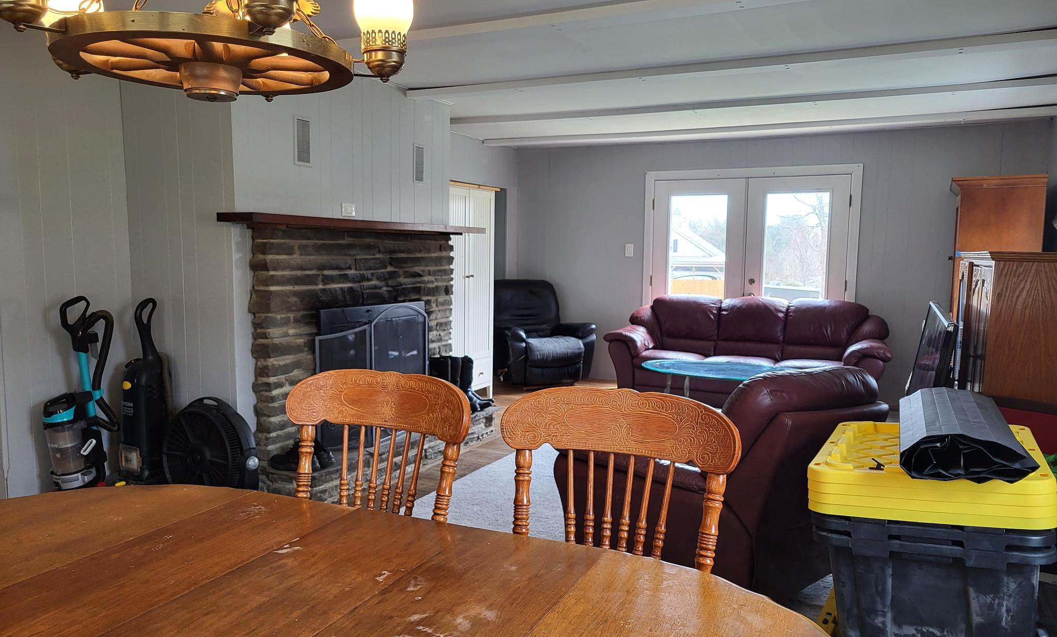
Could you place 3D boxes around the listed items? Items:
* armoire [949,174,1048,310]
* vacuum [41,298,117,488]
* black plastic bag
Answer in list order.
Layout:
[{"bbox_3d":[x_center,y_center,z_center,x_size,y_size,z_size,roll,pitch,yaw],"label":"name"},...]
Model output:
[{"bbox_3d":[3.381,-0.057,5.869,0.560,1.880,1.050,3,6,27],"label":"armoire"},{"bbox_3d":[-2.264,0.447,4.002,0.320,1.100,0.400,3,6,23],"label":"vacuum"},{"bbox_3d":[1.099,0.287,1.998,0.300,0.120,0.620,4,6,29],"label":"black plastic bag"}]

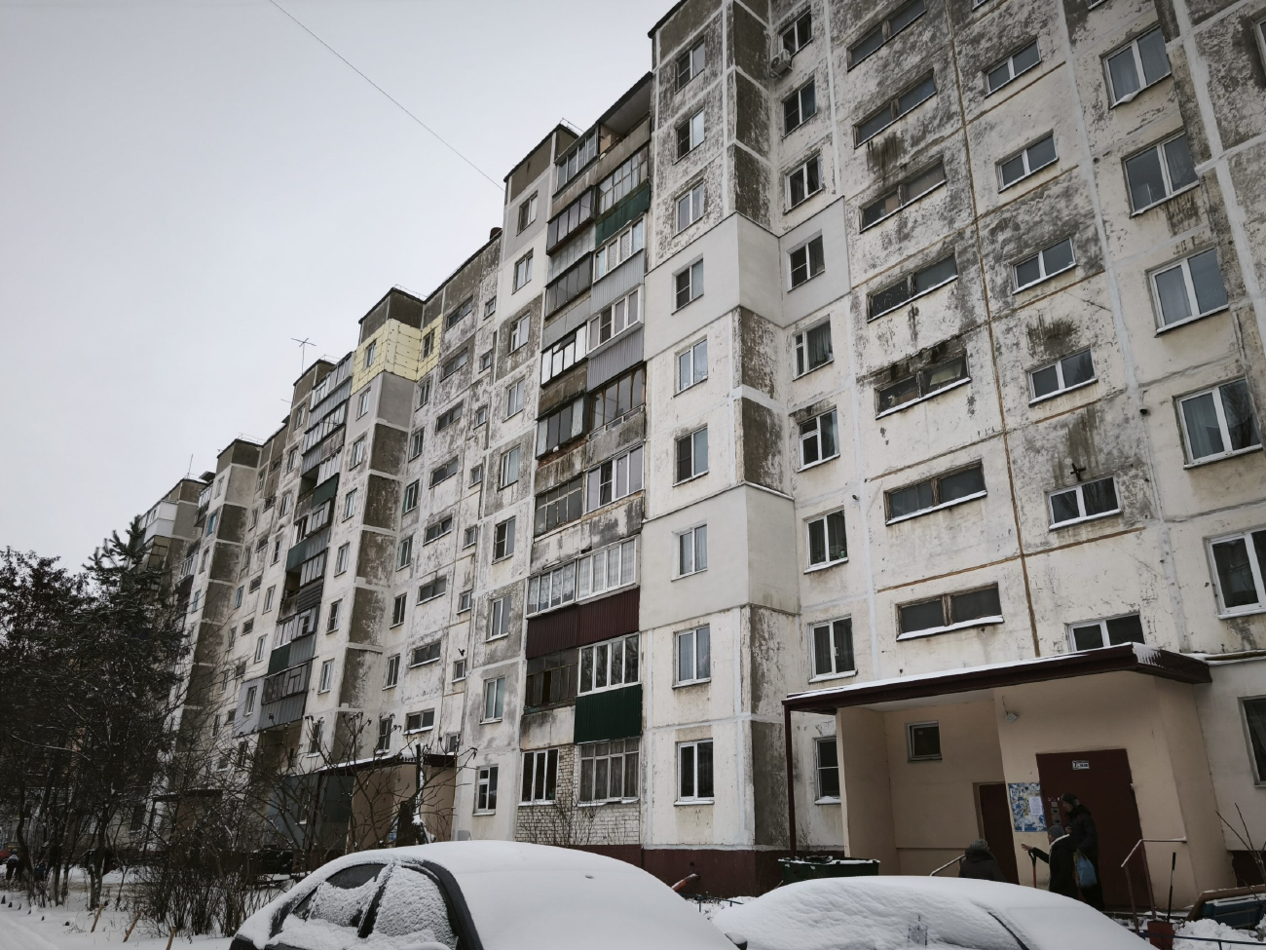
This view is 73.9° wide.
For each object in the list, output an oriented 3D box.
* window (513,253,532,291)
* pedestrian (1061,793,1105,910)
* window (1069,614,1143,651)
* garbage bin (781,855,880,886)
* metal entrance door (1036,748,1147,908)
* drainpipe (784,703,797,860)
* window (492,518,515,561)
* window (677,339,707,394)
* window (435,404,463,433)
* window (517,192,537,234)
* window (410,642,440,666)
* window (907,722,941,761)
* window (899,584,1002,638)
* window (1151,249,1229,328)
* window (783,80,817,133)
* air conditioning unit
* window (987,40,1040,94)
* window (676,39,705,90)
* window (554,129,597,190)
[{"bbox_3d":[-4.691,-8.601,35.711,0.150,1.390,1.300,17,-25,-38],"label":"window"},{"bbox_3d":[7.048,5.863,13.115,0.500,1.670,0.520,-11,-25,30],"label":"pedestrian"},{"bbox_3d":[9.347,3.247,16.603,0.180,0.824,1.431,17,-25,-36],"label":"window"},{"bbox_3d":[3.000,6.413,12.701,1.100,1.100,1.000,18,-27,-36],"label":"garbage bin"},{"bbox_3d":[7.760,5.993,14.347,0.120,2.350,1.550,17,-26,-35],"label":"metal entrance door"},{"bbox_3d":[3.446,6.869,18.309,0.120,3.550,0.120,17,-25,-36],"label":"drainpipe"},{"bbox_3d":[-4.726,2.409,30.959,0.200,1.483,1.336,17,-26,-37],"label":"window"},{"bbox_3d":[1.717,-3.179,24.528,0.150,1.340,1.280,17,-26,-35],"label":"window"},{"bbox_3d":[-9.248,-2.813,42.195,0.150,0.760,2.570,17,-25,-38],"label":"window"},{"bbox_3d":[-4.378,-10.838,34.808,0.150,1.340,1.320,17,-26,-35],"label":"window"},{"bbox_3d":[-9.257,8.079,37.757,0.180,0.779,2.846,17,-25,-36],"label":"window"},{"bbox_3d":[6.518,5.968,18.865,0.200,0.816,0.826,17,-26,-37],"label":"window"},{"bbox_3d":[7.258,3.184,19.403,0.180,0.876,2.656,17,-25,-36],"label":"window"},{"bbox_3d":[11.134,-3.709,16.835,0.180,1.386,1.333,17,-25,-36],"label":"window"},{"bbox_3d":[5.190,-11.467,26.202,0.150,1.320,1.320,17,-26,-35],"label":"window"},{"bbox_3d":[4.756,-13.296,27.054,0.300,0.540,0.720,18,-27,-36],"label":"air conditioning unit"},{"bbox_3d":[9.624,-10.288,21.309,0.180,0.765,1.440,17,-25,-36],"label":"window"},{"bbox_3d":[1.942,-13.894,28.475,0.150,1.360,1.270,18,-27,-36],"label":"window"},{"bbox_3d":[-2.246,-12.513,33.472,0.200,1.428,2.754,17,-26,-37],"label":"window"}]

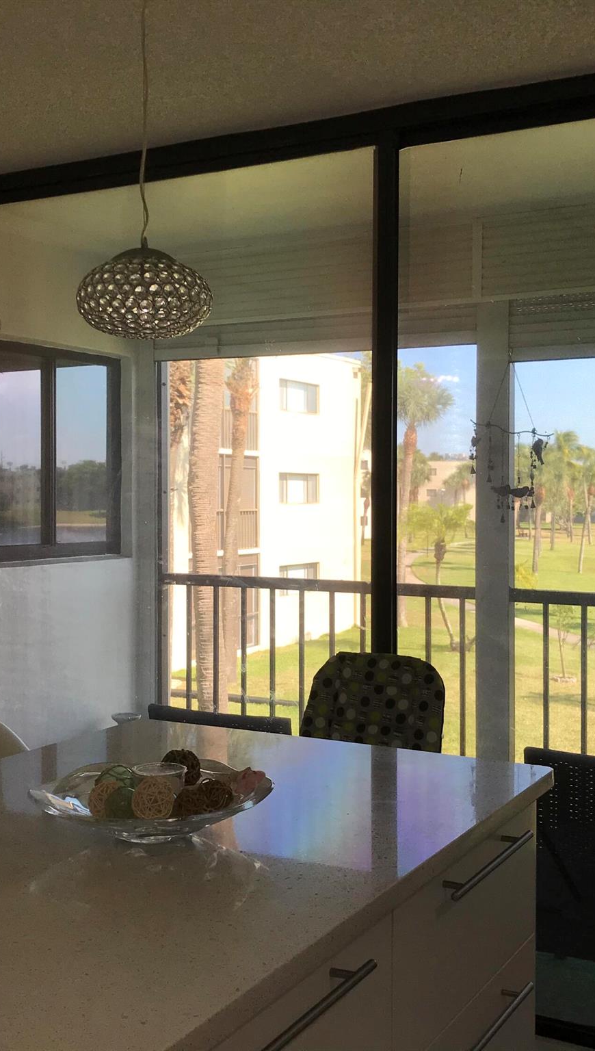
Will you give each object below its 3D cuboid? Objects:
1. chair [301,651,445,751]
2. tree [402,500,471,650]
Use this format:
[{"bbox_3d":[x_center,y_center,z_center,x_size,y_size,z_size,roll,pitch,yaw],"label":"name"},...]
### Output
[{"bbox_3d":[0.122,0.823,2.723,0.480,1.020,0.580,1,2,29],"label":"chair"},{"bbox_3d":[3.934,1.393,31.700,2.050,4.050,2.050,0,2,0],"label":"tree"}]

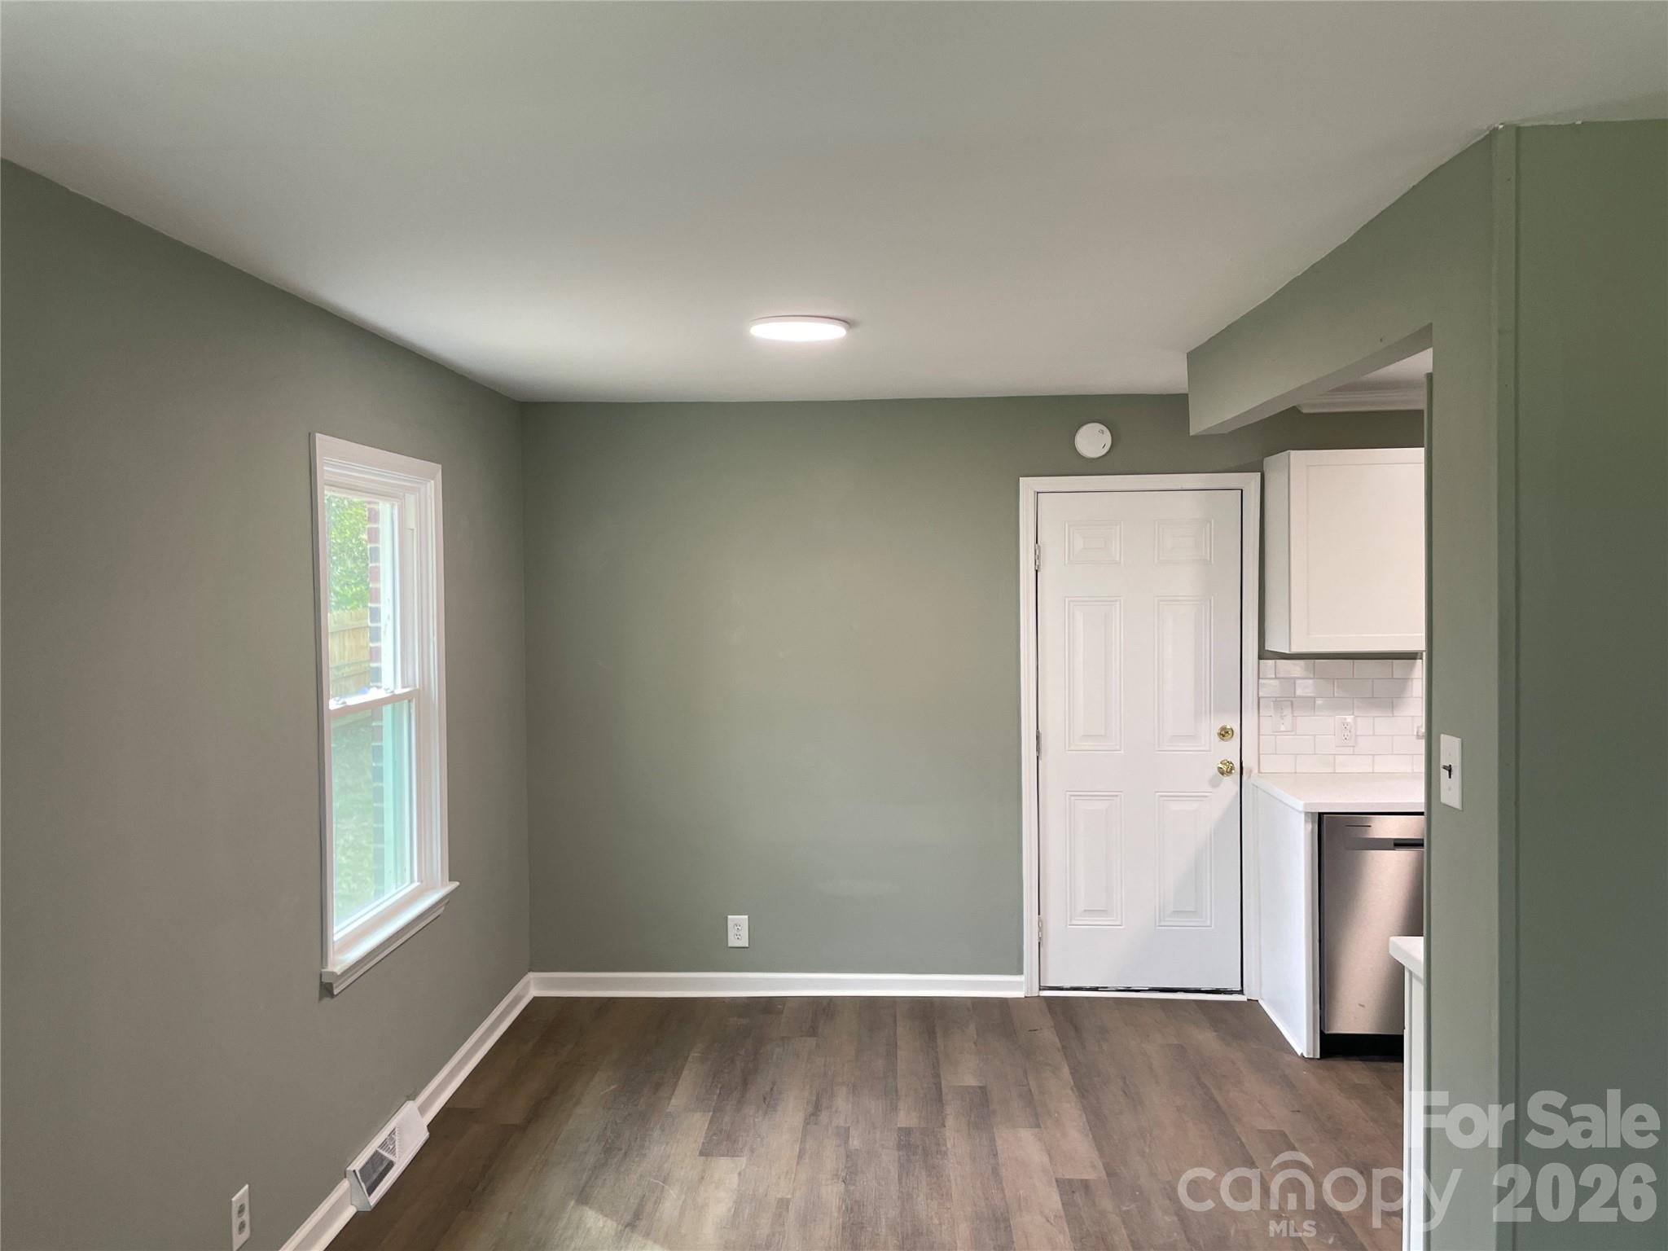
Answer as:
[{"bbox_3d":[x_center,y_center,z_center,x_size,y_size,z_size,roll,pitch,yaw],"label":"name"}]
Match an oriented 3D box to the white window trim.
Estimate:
[{"bbox_3d":[-1.324,0.227,3.715,0.090,1.478,0.975,-1,2,2],"label":"white window trim"}]

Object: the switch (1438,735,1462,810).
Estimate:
[{"bbox_3d":[1.091,0.260,2.230,0.014,0.125,0.077,-1,2,2],"label":"switch"}]

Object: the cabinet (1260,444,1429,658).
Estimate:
[{"bbox_3d":[2.021,-0.284,4.842,0.607,0.758,0.315,-1,2,2],"label":"cabinet"}]

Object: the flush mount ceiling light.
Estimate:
[{"bbox_3d":[-0.099,-0.843,3.562,0.284,0.027,0.284,-1,2,2],"label":"flush mount ceiling light"}]

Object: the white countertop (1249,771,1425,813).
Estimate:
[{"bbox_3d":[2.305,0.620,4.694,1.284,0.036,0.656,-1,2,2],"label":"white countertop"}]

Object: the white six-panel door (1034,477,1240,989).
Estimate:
[{"bbox_3d":[1.241,0.470,5.074,0.815,2.019,0.047,-1,2,2],"label":"white six-panel door"}]

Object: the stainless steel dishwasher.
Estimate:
[{"bbox_3d":[2.037,1.056,4.703,0.602,0.825,0.605,-1,2,2],"label":"stainless steel dishwasher"}]

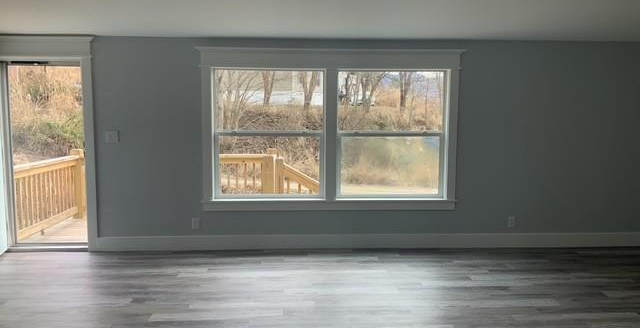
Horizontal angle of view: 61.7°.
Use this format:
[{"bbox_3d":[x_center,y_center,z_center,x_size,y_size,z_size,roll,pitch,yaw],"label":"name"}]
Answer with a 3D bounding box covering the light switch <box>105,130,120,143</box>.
[{"bbox_3d":[-2.128,-0.276,5.493,0.122,0.118,0.014,0,6,-3],"label":"light switch"}]

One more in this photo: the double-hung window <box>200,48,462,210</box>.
[{"bbox_3d":[0.124,-0.347,5.628,2.701,1.676,0.110,0,6,-3],"label":"double-hung window"}]

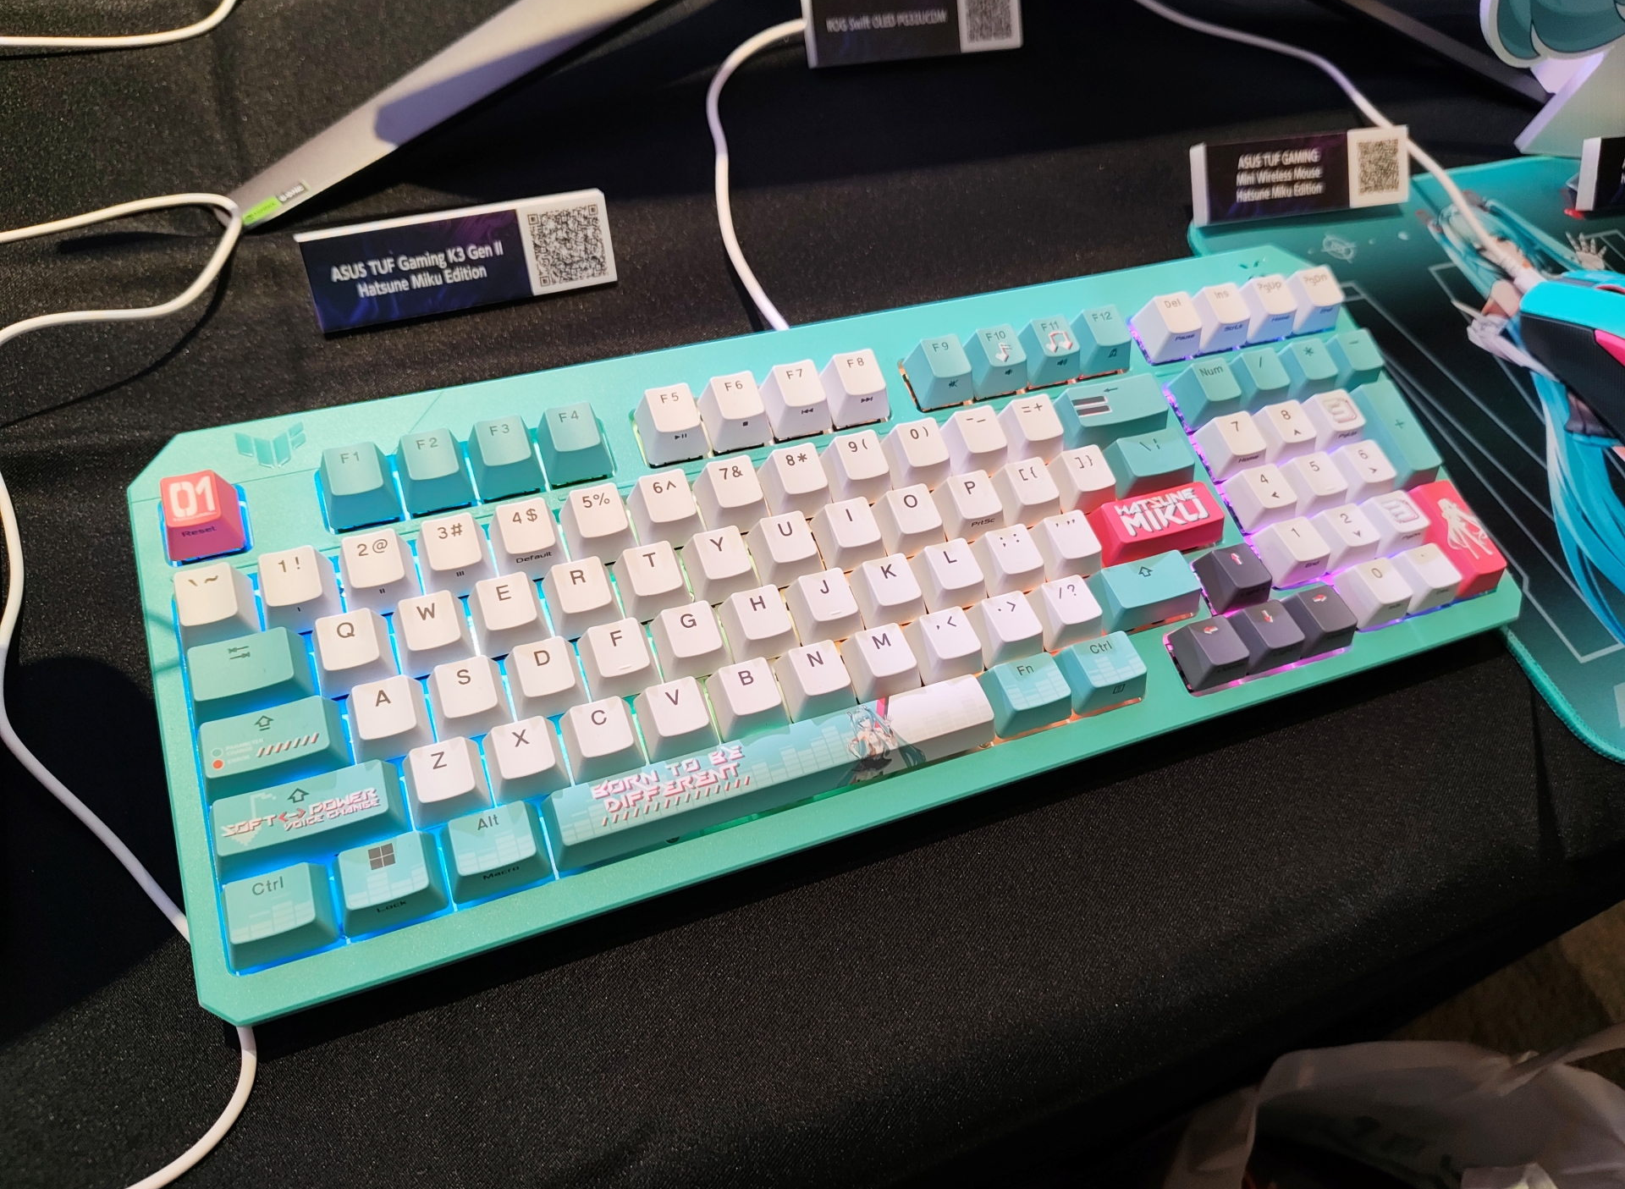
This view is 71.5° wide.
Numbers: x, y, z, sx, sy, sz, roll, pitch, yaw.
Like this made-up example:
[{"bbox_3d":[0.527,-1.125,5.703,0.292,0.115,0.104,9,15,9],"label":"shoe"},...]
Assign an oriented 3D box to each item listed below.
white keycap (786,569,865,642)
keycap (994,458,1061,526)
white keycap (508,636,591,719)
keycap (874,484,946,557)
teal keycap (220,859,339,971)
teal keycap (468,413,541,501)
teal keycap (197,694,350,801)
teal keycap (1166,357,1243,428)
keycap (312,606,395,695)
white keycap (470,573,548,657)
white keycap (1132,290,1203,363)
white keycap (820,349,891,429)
[{"bbox_3d":[0.004,0.003,0.305,0.018,0.009,0.018,-14,69,-17],"label":"white keycap"},{"bbox_3d":[0.064,-0.030,0.332,0.018,0.009,0.018,-14,68,-17],"label":"keycap"},{"bbox_3d":[-0.067,0.020,0.282,0.018,0.008,0.018,-14,69,-17],"label":"white keycap"},{"bbox_3d":[0.029,-0.021,0.322,0.018,0.011,0.018,-14,67,-17],"label":"keycap"},{"bbox_3d":[-0.118,0.070,0.248,0.023,0.010,0.018,-14,67,-17],"label":"teal keycap"},{"bbox_3d":[-0.084,-0.038,0.307,0.018,0.013,0.018,-14,67,-17],"label":"teal keycap"},{"bbox_3d":[-0.126,0.035,0.263,0.032,0.009,0.018,-14,68,-17],"label":"teal keycap"},{"bbox_3d":[0.127,-0.065,0.359,0.018,0.010,0.018,-14,69,-17],"label":"teal keycap"},{"bbox_3d":[-0.113,0.014,0.276,0.018,0.010,0.018,-14,68,-17],"label":"keycap"},{"bbox_3d":[-0.077,0.005,0.288,0.018,0.009,0.018,-14,69,-17],"label":"white keycap"},{"bbox_3d":[0.118,-0.088,0.368,0.018,0.012,0.018,-14,69,-17],"label":"white keycap"},{"bbox_3d":[0.013,-0.062,0.335,0.018,0.012,0.018,-14,69,-17],"label":"white keycap"}]

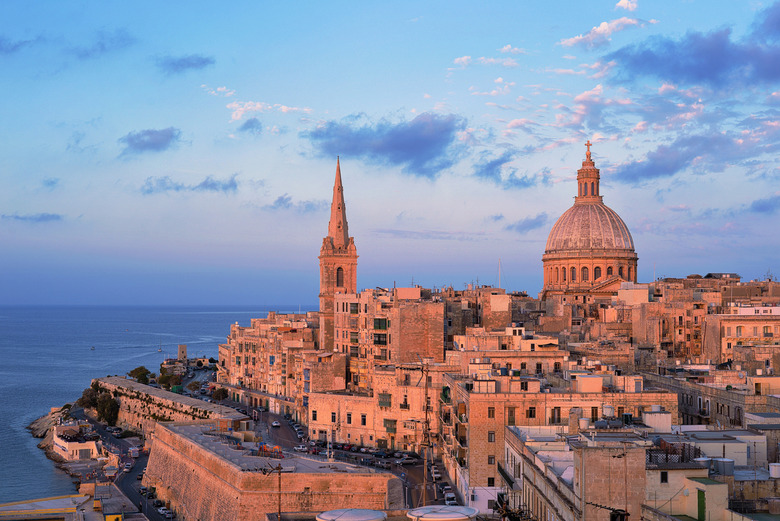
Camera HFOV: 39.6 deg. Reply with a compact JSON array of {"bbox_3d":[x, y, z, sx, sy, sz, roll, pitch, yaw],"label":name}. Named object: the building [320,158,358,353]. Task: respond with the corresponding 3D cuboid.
[{"bbox_3d":[-14.341,0.989,301.846,9.800,60.000,9.800,0,-2,-11],"label":"building"}]

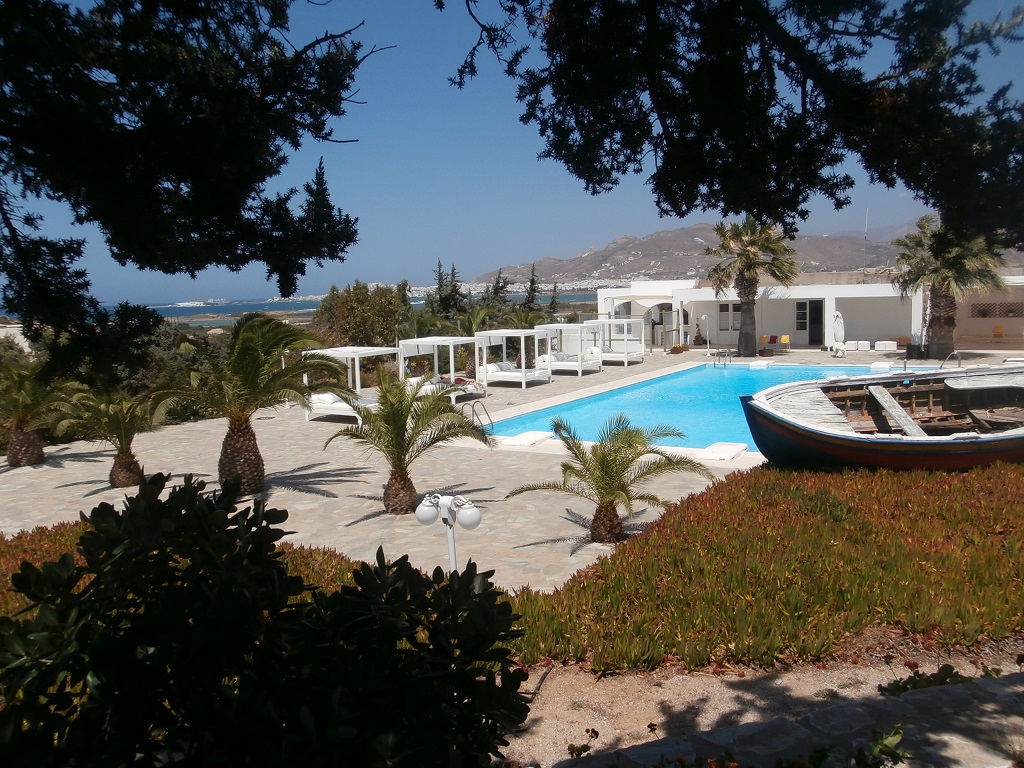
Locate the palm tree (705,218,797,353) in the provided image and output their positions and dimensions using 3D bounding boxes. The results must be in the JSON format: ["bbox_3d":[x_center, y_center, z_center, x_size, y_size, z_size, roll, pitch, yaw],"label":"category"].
[{"bbox_3d":[11.595,-4.785,42.874,4.279,6.732,3.979,0,6,15],"label":"palm tree"}]

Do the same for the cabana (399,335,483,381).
[{"bbox_3d":[-2.215,-0.464,29.061,2.065,1.986,1.803,2,7,33],"label":"cabana"}]

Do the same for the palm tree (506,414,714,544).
[{"bbox_3d":[1.351,1.302,12.331,2.873,1.774,2.672,-1,6,6],"label":"palm tree"}]

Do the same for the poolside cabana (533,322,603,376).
[{"bbox_3d":[2.336,-1.404,36.459,2.065,1.986,1.803,2,7,33],"label":"poolside cabana"}]

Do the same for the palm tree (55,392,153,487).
[{"bbox_3d":[-7.824,1.090,17.110,1.761,1.799,1.638,-5,7,-24],"label":"palm tree"}]

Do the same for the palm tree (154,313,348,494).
[{"bbox_3d":[-4.705,0.323,16.326,3.408,3.281,3.170,-4,6,-17],"label":"palm tree"}]

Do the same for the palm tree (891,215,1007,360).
[{"bbox_3d":[18.560,-4.168,37.896,4.438,6.092,4.127,1,7,26],"label":"palm tree"}]

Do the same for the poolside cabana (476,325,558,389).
[{"bbox_3d":[0.055,-0.925,32.677,2.065,1.986,1.803,2,7,33],"label":"poolside cabana"}]

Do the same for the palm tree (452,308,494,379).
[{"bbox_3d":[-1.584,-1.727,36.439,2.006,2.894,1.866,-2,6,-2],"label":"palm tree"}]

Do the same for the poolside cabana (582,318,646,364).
[{"bbox_3d":[4.634,-1.869,40.105,2.065,1.986,1.803,2,7,33],"label":"poolside cabana"}]

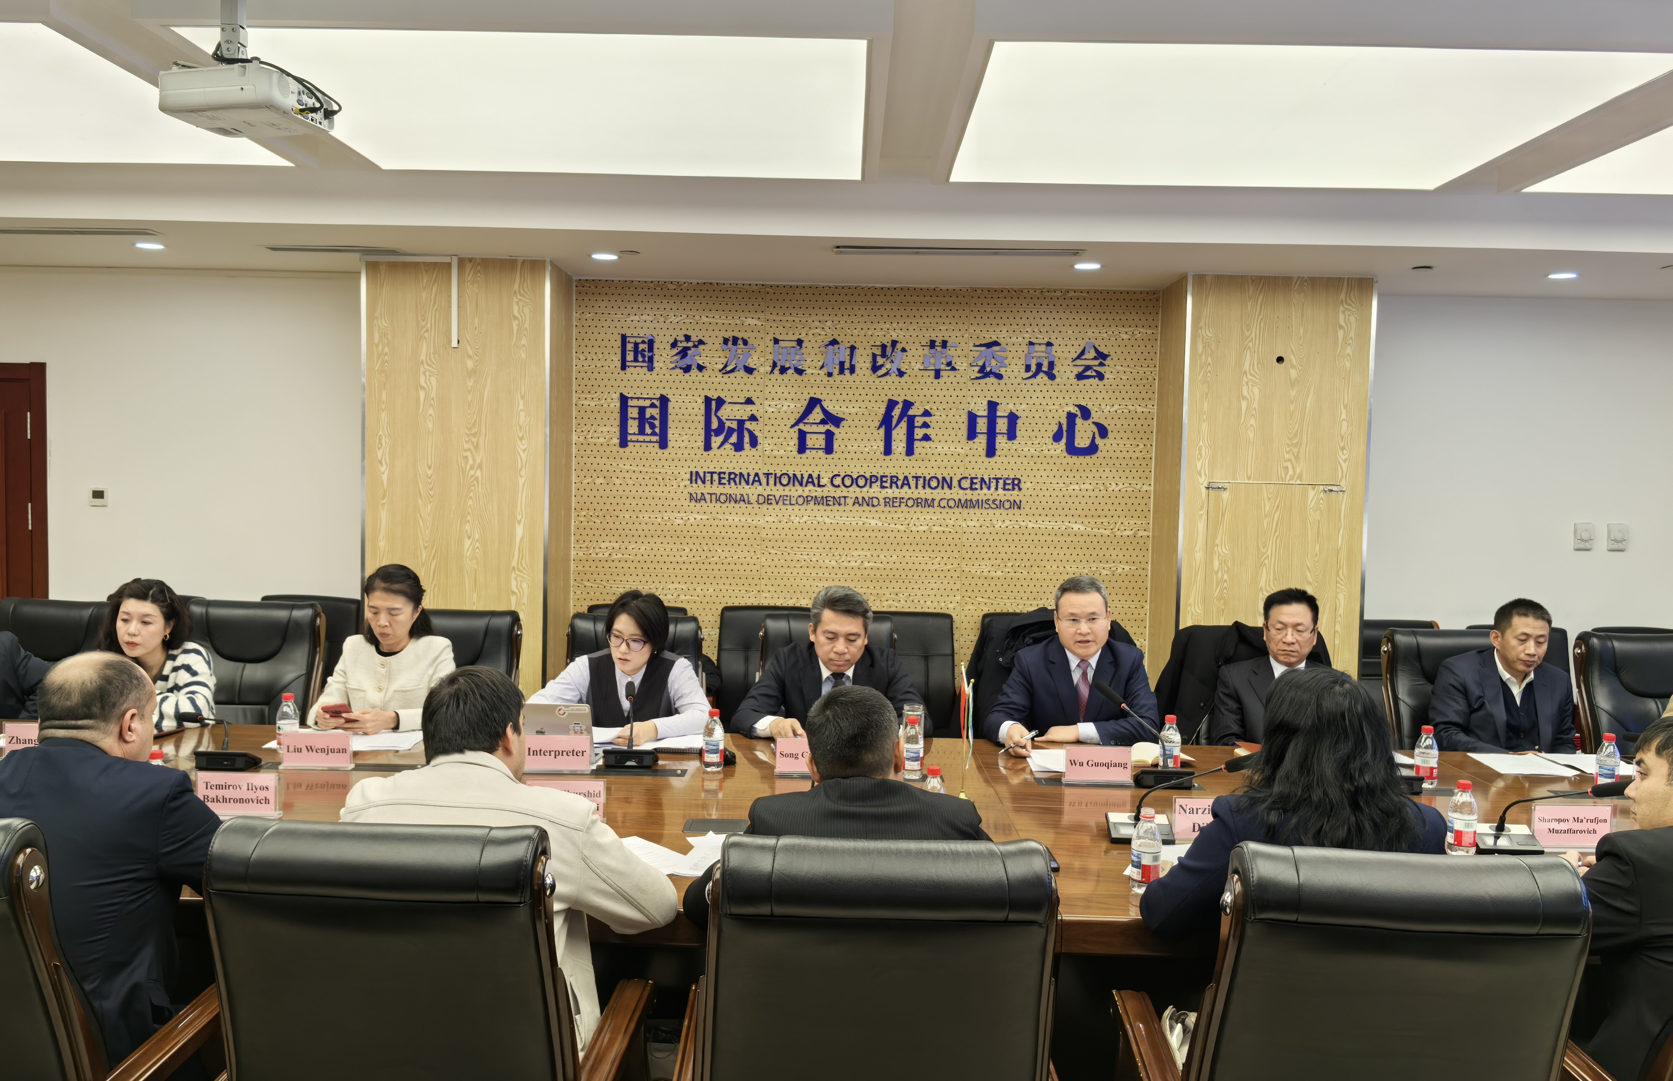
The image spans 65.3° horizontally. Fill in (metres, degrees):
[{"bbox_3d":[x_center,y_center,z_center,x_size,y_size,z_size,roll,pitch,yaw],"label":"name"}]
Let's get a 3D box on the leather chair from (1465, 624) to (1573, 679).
[{"bbox_3d":[3.111,0.923,5.696,0.580,1.020,0.640,1,3,1],"label":"leather chair"}]

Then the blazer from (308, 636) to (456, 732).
[{"bbox_3d":[-1.542,0.568,4.471,0.460,0.500,0.440,1,3,1],"label":"blazer"}]

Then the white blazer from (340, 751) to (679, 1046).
[{"bbox_3d":[-0.637,0.685,2.518,0.620,0.620,0.520,1,3,-4],"label":"white blazer"}]

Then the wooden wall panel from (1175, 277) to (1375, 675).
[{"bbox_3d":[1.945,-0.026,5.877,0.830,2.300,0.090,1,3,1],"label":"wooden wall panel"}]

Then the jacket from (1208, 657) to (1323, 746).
[{"bbox_3d":[1.572,0.712,4.583,0.560,0.580,0.450,2,3,8],"label":"jacket"}]

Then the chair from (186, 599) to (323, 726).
[{"bbox_3d":[-2.263,0.811,4.758,0.630,1.100,0.690,1,3,1],"label":"chair"}]

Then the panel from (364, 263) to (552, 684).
[{"bbox_3d":[-1.712,0.029,5.892,0.820,2.570,0.060,1,3,1],"label":"panel"}]

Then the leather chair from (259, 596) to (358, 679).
[{"bbox_3d":[-2.513,0.793,5.772,0.580,1.020,0.640,2,3,10],"label":"leather chair"}]

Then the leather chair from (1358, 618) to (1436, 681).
[{"bbox_3d":[2.585,0.877,5.926,0.590,0.990,0.630,1,3,1],"label":"leather chair"}]

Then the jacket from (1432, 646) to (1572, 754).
[{"bbox_3d":[2.217,0.668,4.567,0.520,0.550,0.450,1,3,1],"label":"jacket"}]

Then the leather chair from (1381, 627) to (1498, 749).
[{"bbox_3d":[2.405,0.898,4.847,0.650,1.060,0.680,1,3,1],"label":"leather chair"}]

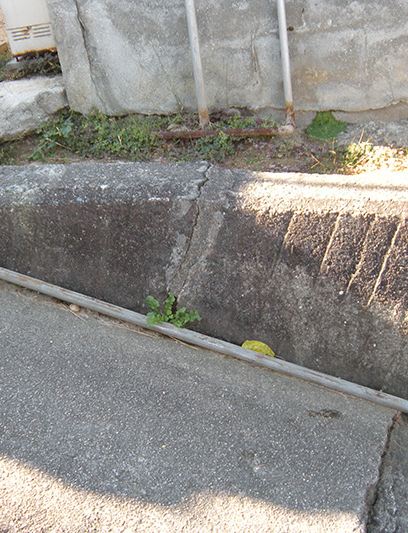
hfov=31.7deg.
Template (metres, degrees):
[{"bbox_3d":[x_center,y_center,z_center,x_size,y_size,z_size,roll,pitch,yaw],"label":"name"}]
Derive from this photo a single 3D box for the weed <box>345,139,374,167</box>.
[{"bbox_3d":[0.575,-0.417,2.670,0.100,0.080,0.100,1,27,19],"label":"weed"}]

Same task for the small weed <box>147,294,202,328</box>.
[{"bbox_3d":[-0.100,0.146,2.360,0.155,0.075,0.090,7,30,29],"label":"small weed"}]

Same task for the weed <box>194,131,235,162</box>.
[{"bbox_3d":[0.043,-0.471,2.820,0.140,0.090,0.110,1,27,19],"label":"weed"}]

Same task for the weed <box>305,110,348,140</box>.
[{"bbox_3d":[0.504,-0.579,2.950,0.160,0.100,0.100,1,27,19],"label":"weed"}]

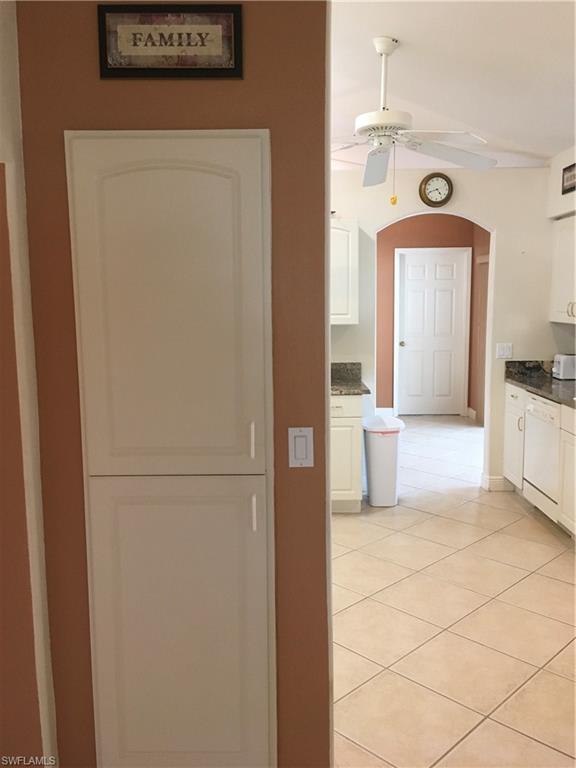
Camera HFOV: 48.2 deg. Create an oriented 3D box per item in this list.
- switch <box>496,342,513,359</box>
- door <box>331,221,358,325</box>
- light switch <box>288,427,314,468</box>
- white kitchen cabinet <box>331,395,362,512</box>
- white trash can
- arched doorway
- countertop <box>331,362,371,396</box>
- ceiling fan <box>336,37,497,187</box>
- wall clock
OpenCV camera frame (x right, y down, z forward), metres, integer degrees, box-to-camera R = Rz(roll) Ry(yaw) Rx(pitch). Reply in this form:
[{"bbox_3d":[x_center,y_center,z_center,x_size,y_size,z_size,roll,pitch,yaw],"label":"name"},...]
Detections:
[{"bbox_3d":[1.673,-0.257,4.973,0.118,0.116,0.012,-1,7,1],"label":"switch"},{"bbox_3d":[0.308,-0.811,4.684,0.420,0.757,0.030,0,7,0],"label":"door"},{"bbox_3d":[0.038,0.182,1.835,0.070,0.114,0.010,-1,7,1],"label":"light switch"},{"bbox_3d":[0.322,0.476,4.789,0.400,0.865,0.600,-1,7,1],"label":"white kitchen cabinet"},{"bbox_3d":[0.725,0.567,4.864,0.310,0.655,0.370,-1,7,1],"label":"white trash can"},{"bbox_3d":[1.128,-0.261,5.038,0.910,2.070,0.150,-1,7,1],"label":"arched doorway"},{"bbox_3d":[0.344,-0.042,4.715,0.450,0.160,0.620,-1,7,1],"label":"countertop"},{"bbox_3d":[0.493,-1.448,3.311,1.220,0.630,1.220,-1,7,1],"label":"ceiling fan"},{"bbox_3d":[1.110,-1.452,4.817,0.258,0.258,0.050,-1,7,1],"label":"wall clock"}]

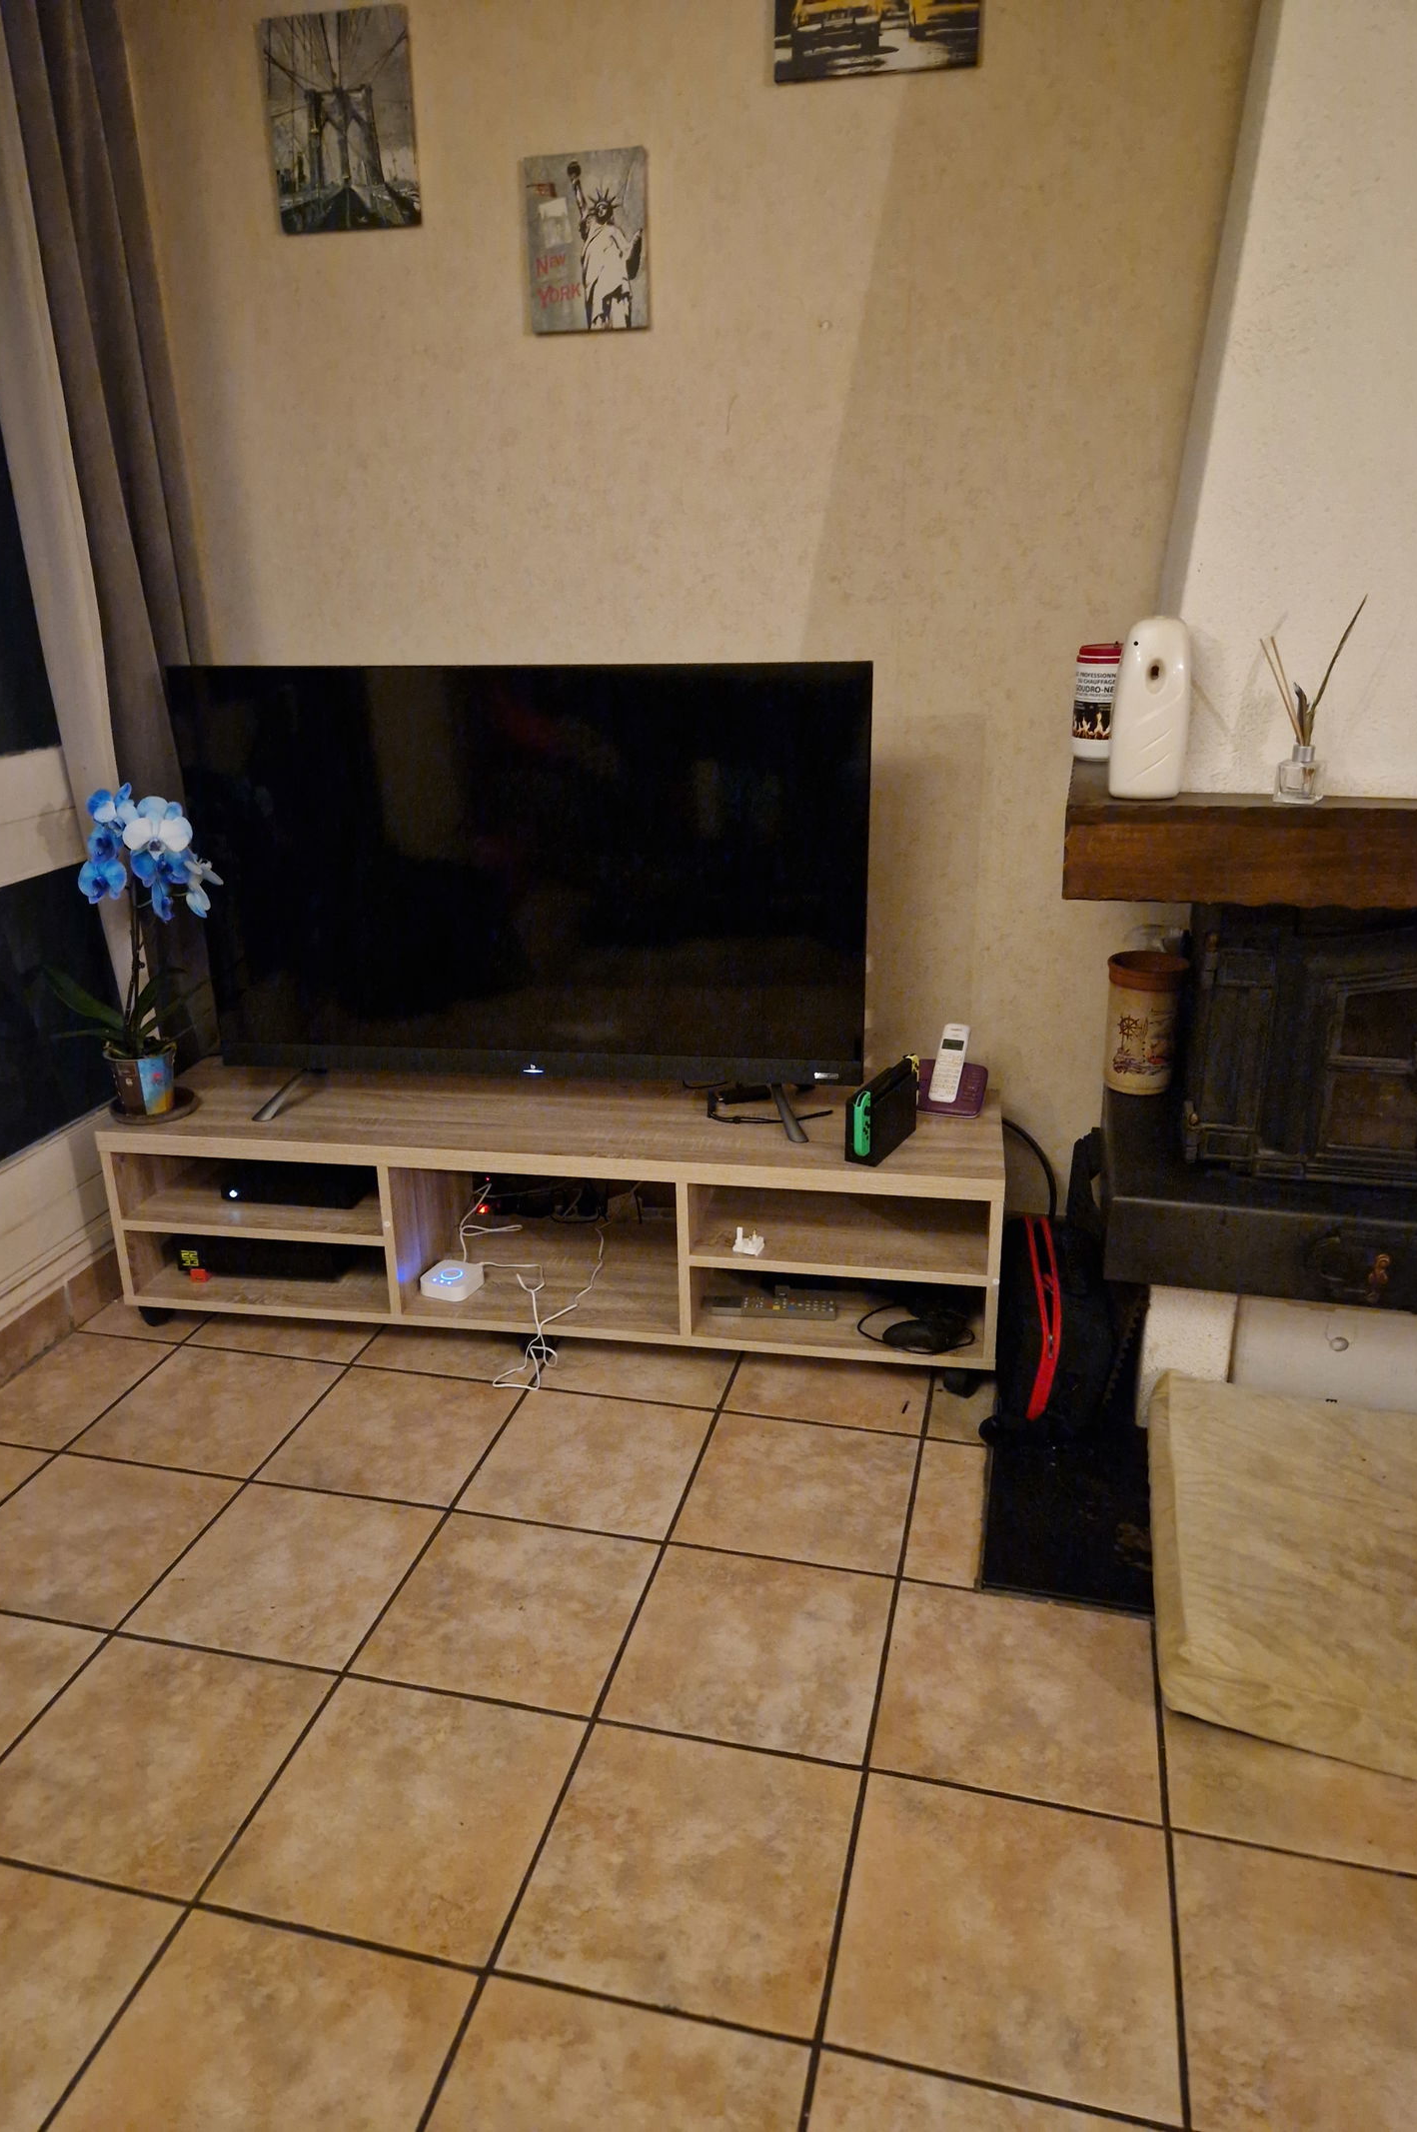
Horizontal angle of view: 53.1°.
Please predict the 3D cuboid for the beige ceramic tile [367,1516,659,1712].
[{"bbox_3d":[-0.267,0.749,1.957,0.333,0.010,0.333,4,21,13],"label":"beige ceramic tile"}]

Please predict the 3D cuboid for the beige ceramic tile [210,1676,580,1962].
[{"bbox_3d":[-0.345,0.855,1.630,0.333,0.010,0.333,4,21,14],"label":"beige ceramic tile"}]

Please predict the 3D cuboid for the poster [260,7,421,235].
[{"bbox_3d":[-0.574,-1.487,2.239,0.243,0.295,0.018,3,21,11],"label":"poster"}]

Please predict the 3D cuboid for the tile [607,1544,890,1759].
[{"bbox_3d":[0.064,0.772,1.879,0.333,0.010,0.333,4,21,13],"label":"tile"}]

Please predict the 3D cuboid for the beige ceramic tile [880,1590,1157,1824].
[{"bbox_3d":[0.391,0.786,1.776,0.333,0.010,0.333,4,21,14],"label":"beige ceramic tile"}]

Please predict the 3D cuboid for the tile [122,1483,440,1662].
[{"bbox_3d":[-0.598,0.726,2.036,0.333,0.010,0.333,4,21,13],"label":"tile"}]

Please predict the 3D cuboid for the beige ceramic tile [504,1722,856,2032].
[{"bbox_3d":[-0.018,0.887,1.569,0.333,0.010,0.333,4,21,13],"label":"beige ceramic tile"}]

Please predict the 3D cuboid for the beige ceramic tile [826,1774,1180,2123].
[{"bbox_3d":[0.310,0.900,1.472,0.333,0.010,0.333,4,21,14],"label":"beige ceramic tile"}]

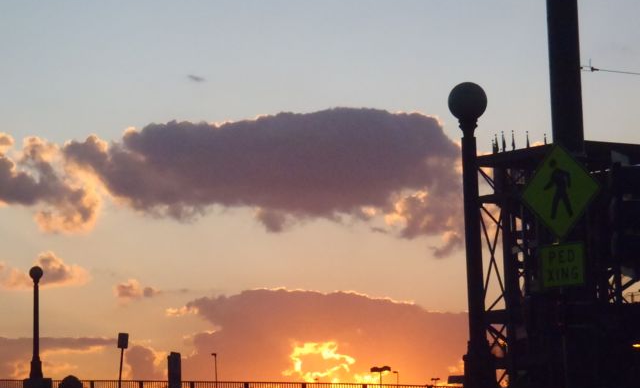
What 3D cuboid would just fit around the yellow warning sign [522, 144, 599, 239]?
[{"bbox_3d":[2.676,-0.023,28.800,1.040,1.040,0.030,-5,-6,37],"label":"yellow warning sign"}]

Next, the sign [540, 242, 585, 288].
[{"bbox_3d":[2.697,0.792,28.750,0.610,0.465,0.030,-5,-6,37],"label":"sign"}]

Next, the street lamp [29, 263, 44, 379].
[{"bbox_3d":[-9.110,4.136,83.000,0.410,3.600,0.410,-2,-5,0],"label":"street lamp"}]

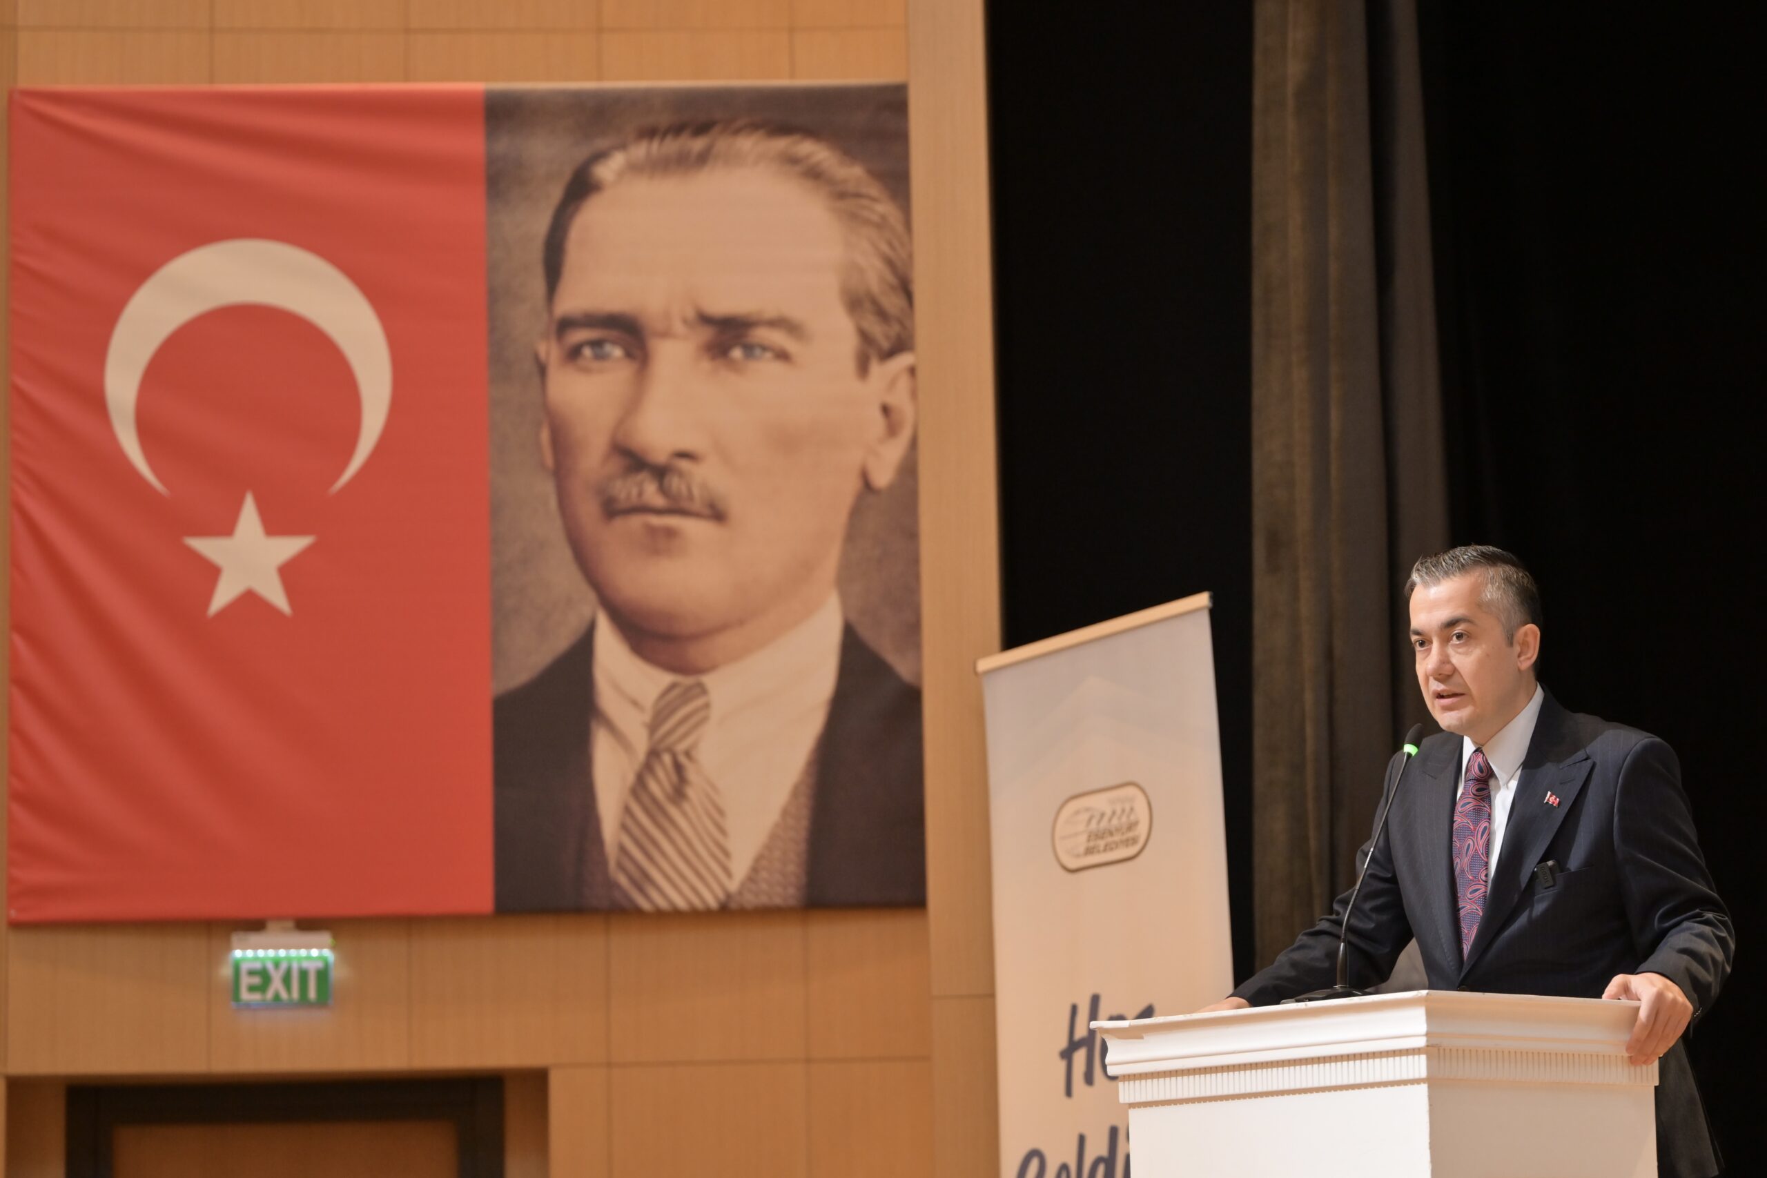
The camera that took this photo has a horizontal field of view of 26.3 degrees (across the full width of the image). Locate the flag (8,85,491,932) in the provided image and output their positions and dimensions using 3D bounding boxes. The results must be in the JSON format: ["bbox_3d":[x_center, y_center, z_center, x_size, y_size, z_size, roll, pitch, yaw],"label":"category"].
[{"bbox_3d":[-1.687,-0.233,10.060,1.280,2.230,0.030,-1,-8,-4],"label":"flag"}]

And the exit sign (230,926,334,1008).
[{"bbox_3d":[-1.570,0.985,9.870,0.268,0.212,0.050,-1,-8,-4],"label":"exit sign"}]

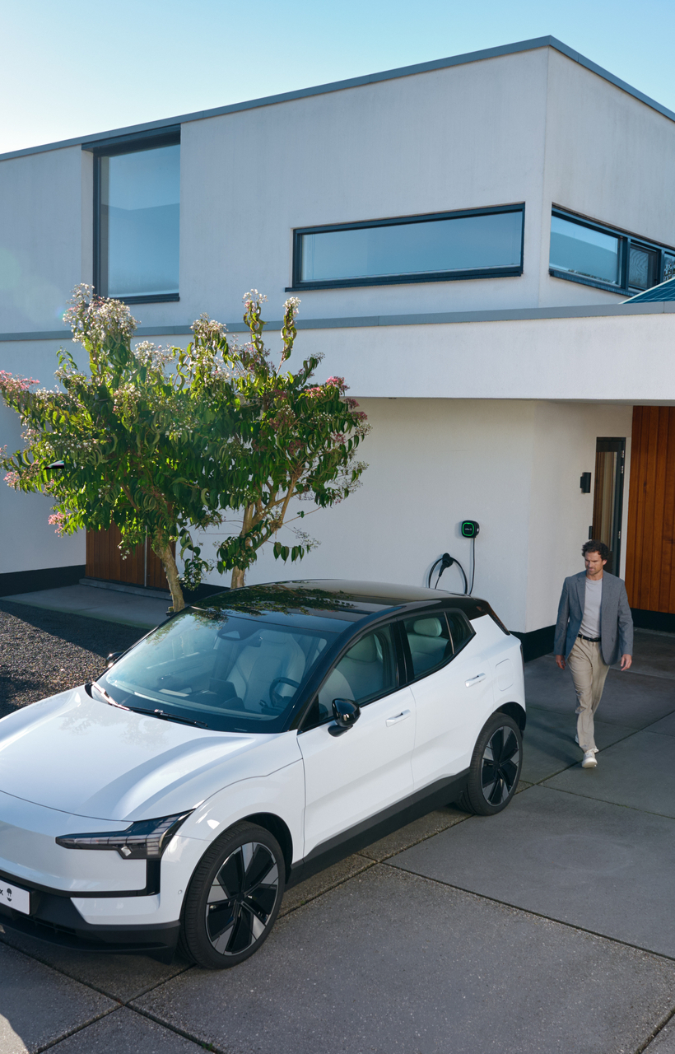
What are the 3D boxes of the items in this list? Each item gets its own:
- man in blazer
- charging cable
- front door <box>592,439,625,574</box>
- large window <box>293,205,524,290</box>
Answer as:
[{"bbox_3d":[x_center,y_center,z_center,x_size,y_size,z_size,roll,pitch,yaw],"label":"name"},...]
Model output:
[{"bbox_3d":[2.126,1.017,8.710,0.630,1.820,0.550,4,7,27],"label":"man in blazer"},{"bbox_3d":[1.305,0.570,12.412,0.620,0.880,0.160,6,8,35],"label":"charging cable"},{"bbox_3d":[3.390,0.117,13.476,0.100,2.460,0.930,6,9,38],"label":"front door"},{"bbox_3d":[0.768,-3.287,12.551,3.200,0.780,0.120,6,8,35],"label":"large window"}]

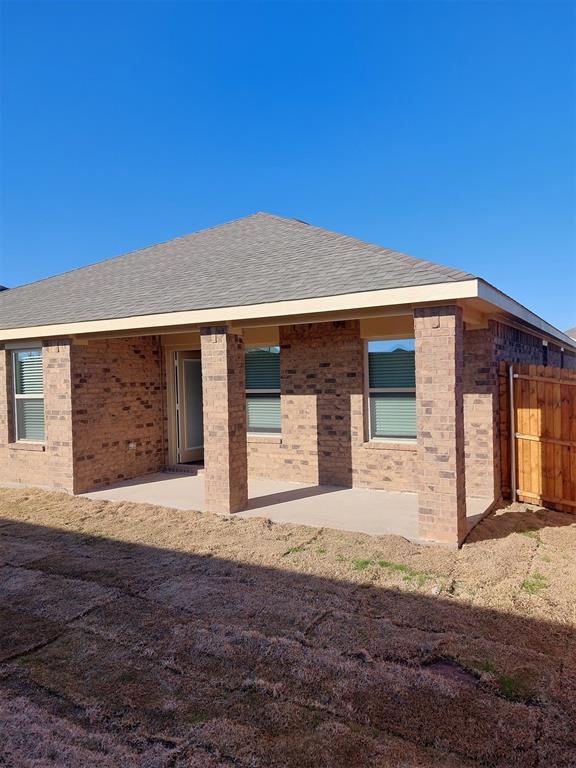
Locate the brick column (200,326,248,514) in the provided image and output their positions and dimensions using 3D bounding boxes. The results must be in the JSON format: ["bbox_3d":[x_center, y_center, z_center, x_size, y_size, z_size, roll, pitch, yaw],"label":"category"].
[{"bbox_3d":[-0.826,0.458,7.008,0.405,2.366,0.395,-1,1,31],"label":"brick column"}]

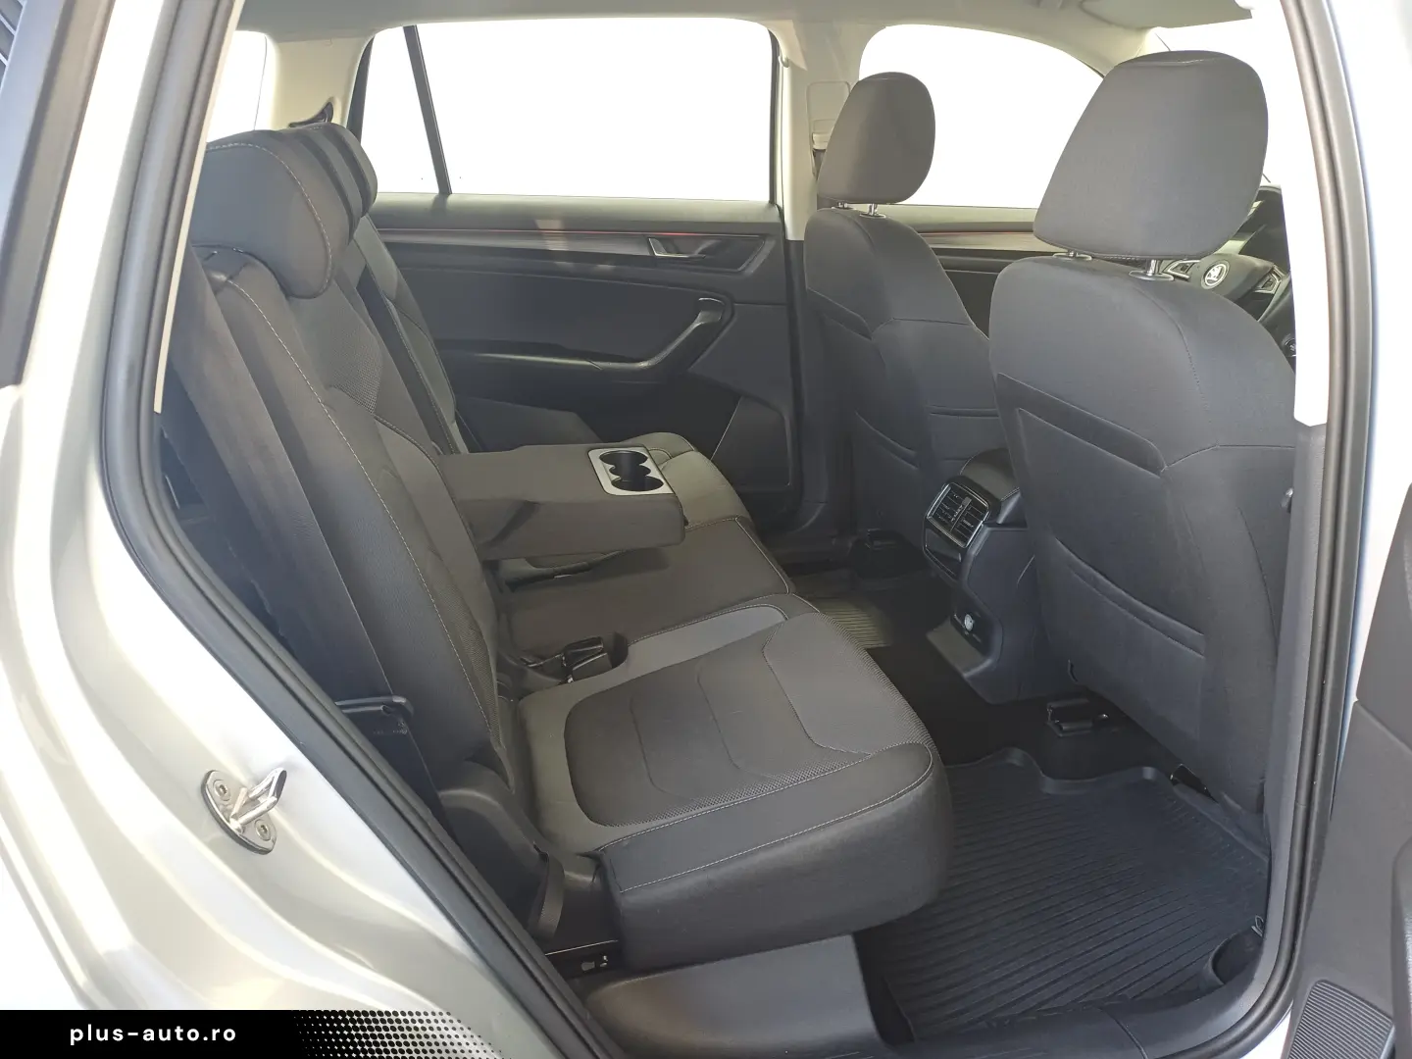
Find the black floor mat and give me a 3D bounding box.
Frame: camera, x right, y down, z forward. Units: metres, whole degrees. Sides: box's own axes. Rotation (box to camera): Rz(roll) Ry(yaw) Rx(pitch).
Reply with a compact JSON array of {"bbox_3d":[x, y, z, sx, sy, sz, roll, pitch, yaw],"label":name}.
[{"bbox_3d":[0.480,0.475,1.513,0.650,0.050,0.480,-6,23,-15],"label":"black floor mat"}]

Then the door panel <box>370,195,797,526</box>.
[{"bbox_3d":[-0.232,-0.328,2.189,0.970,0.750,0.150,-6,23,-15],"label":"door panel"}]

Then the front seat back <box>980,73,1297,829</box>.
[{"bbox_3d":[0.646,-0.120,1.347,0.310,0.945,0.520,-17,26,-10],"label":"front seat back"}]

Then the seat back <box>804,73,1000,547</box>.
[{"bbox_3d":[0.441,-0.394,2.014,0.310,0.945,0.520,-17,26,-10],"label":"seat back"}]

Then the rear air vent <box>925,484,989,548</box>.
[{"bbox_3d":[0.438,-0.031,1.741,0.045,0.080,0.145,17,16,-22],"label":"rear air vent"}]

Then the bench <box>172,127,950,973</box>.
[{"bbox_3d":[-0.262,-0.141,1.428,0.800,0.820,1.300,-5,23,-14],"label":"bench"}]

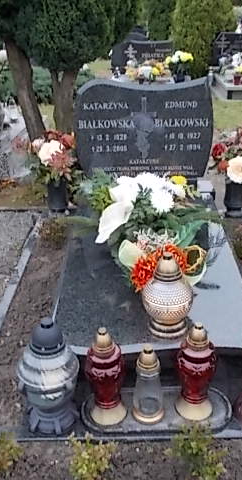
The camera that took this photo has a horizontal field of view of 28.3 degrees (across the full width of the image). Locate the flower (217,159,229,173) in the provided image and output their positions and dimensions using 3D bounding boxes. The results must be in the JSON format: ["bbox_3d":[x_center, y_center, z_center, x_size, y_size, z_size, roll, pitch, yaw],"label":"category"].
[{"bbox_3d":[0.687,-0.500,3.224,0.085,0.085,0.080,0,26,0],"label":"flower"}]

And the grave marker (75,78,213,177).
[{"bbox_3d":[0.129,-0.634,2.752,0.802,0.584,0.100,0,25,0],"label":"grave marker"}]

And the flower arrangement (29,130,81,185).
[{"bbox_3d":[-0.461,-0.557,3.285,0.360,0.360,0.340,0,26,0],"label":"flower arrangement"}]

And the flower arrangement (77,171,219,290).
[{"bbox_3d":[0.129,-0.054,2.251,0.620,0.360,0.550,0,26,0],"label":"flower arrangement"}]

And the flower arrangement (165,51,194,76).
[{"bbox_3d":[0.862,-2.573,7.087,0.420,0.440,0.400,0,26,0],"label":"flower arrangement"}]

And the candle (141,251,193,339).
[{"bbox_3d":[0.171,0.178,1.666,0.187,0.294,0.187,0,25,0],"label":"candle"}]

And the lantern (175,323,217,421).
[{"bbox_3d":[0.238,0.395,1.488,0.122,0.321,0.122,0,25,0],"label":"lantern"}]

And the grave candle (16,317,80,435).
[{"bbox_3d":[-0.232,0.434,1.550,0.205,0.430,0.205,0,26,0],"label":"grave candle"}]

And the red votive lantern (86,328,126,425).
[{"bbox_3d":[-0.046,0.403,1.473,0.119,0.320,0.119,-2,25,1],"label":"red votive lantern"}]

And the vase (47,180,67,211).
[{"bbox_3d":[-0.424,-0.312,3.171,0.134,0.195,0.134,0,25,0],"label":"vase"}]

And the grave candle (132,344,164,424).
[{"bbox_3d":[0.091,0.474,1.582,0.112,0.290,0.112,0,26,0],"label":"grave candle"}]

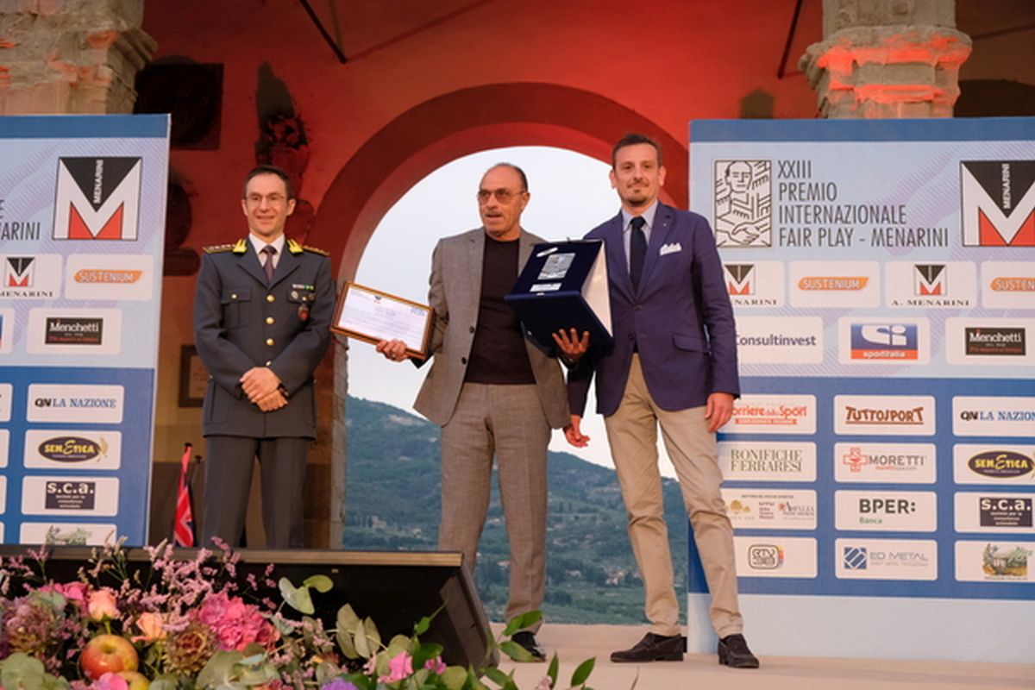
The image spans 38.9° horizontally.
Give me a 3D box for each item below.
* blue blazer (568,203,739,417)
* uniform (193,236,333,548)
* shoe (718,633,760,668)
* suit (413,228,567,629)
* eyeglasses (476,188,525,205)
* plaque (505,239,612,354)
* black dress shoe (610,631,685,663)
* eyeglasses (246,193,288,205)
[{"bbox_3d":[0.474,-0.128,5.091,0.570,0.760,0.330,0,-8,12],"label":"blue blazer"},{"bbox_3d":[-0.926,0.316,5.251,0.500,1.444,0.340,2,-8,-8],"label":"uniform"},{"bbox_3d":[0.746,1.021,4.904,0.105,0.100,0.290,3,-8,-14],"label":"shoe"},{"bbox_3d":[-0.097,0.300,5.053,0.540,1.455,0.400,1,-7,-3],"label":"suit"},{"bbox_3d":[-0.056,-0.525,5.171,0.145,0.048,0.145,-3,-8,26],"label":"eyeglasses"},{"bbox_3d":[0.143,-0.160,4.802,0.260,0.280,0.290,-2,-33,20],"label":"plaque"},{"bbox_3d":[0.447,1.028,5.006,0.290,0.100,0.105,5,-8,-25],"label":"black dress shoe"},{"bbox_3d":[-0.910,-0.529,5.341,0.140,0.040,0.145,1,-7,-2],"label":"eyeglasses"}]

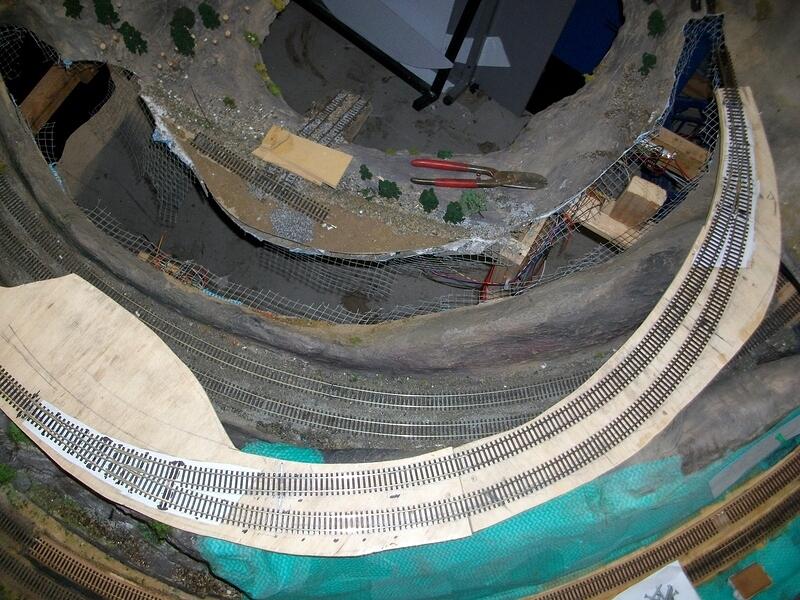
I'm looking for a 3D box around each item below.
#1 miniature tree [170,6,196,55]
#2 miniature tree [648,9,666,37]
[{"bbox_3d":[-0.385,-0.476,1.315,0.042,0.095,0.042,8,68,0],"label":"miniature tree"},{"bbox_3d":[0.498,-0.536,1.430,0.032,0.056,0.032,8,68,0],"label":"miniature tree"}]

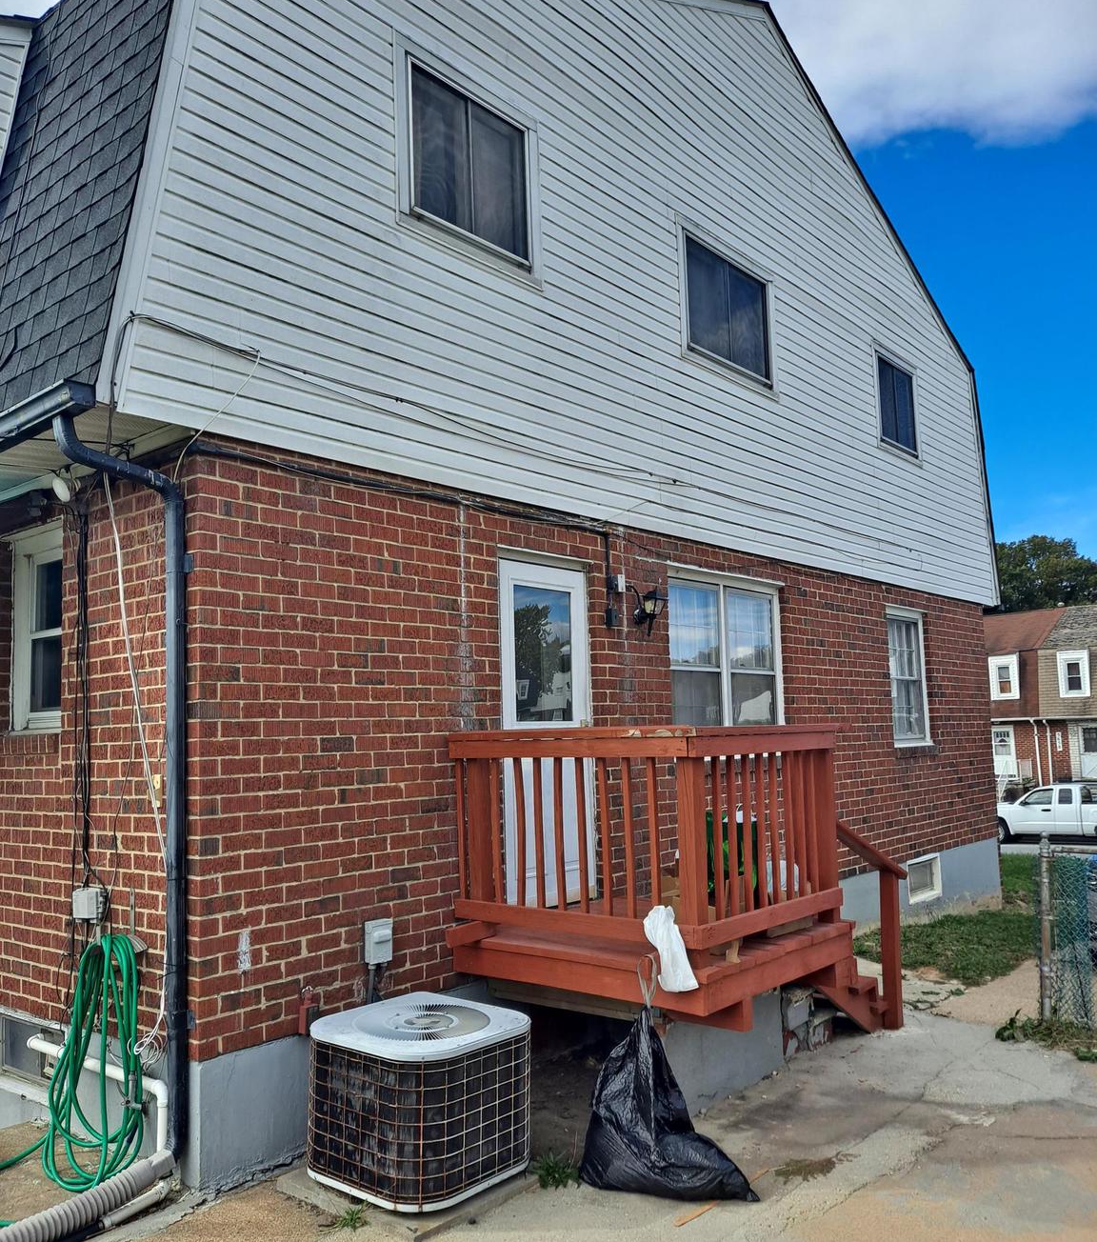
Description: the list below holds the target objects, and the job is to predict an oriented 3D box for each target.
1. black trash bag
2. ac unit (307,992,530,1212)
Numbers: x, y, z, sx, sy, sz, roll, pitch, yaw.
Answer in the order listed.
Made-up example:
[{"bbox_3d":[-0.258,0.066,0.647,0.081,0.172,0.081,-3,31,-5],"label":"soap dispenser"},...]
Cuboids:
[{"bbox_3d":[0.492,1.962,4.331,0.670,0.600,0.470,-7,-8,40],"label":"black trash bag"},{"bbox_3d":[-0.529,1.955,4.390,0.756,0.573,0.756,-7,-8,40],"label":"ac unit"}]

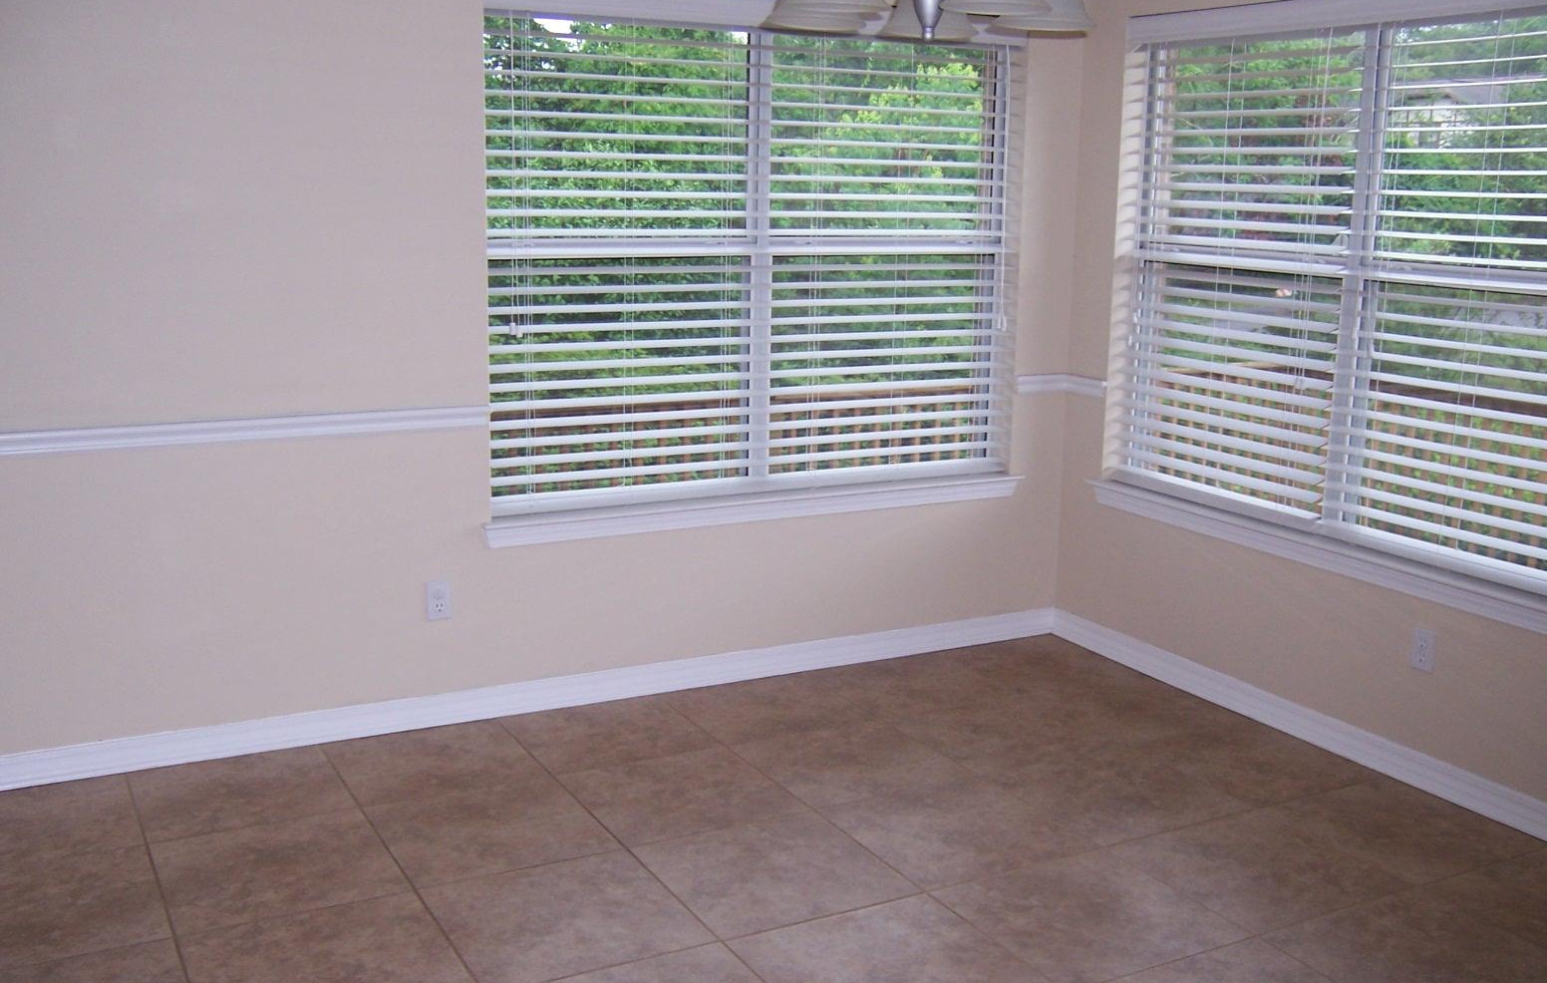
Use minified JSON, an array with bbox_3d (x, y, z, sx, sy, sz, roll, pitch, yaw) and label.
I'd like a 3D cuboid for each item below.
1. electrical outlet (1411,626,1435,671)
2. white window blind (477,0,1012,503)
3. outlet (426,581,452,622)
[{"bbox_3d":[1.713,0.419,3.890,0.009,0.115,0.071,-5,13,-28],"label":"electrical outlet"},{"bbox_3d":[-0.015,-0.705,4.575,1.816,1.423,0.060,-5,13,-28],"label":"white window blind"},{"bbox_3d":[-0.950,0.311,4.195,0.071,0.115,0.009,-5,13,-28],"label":"outlet"}]

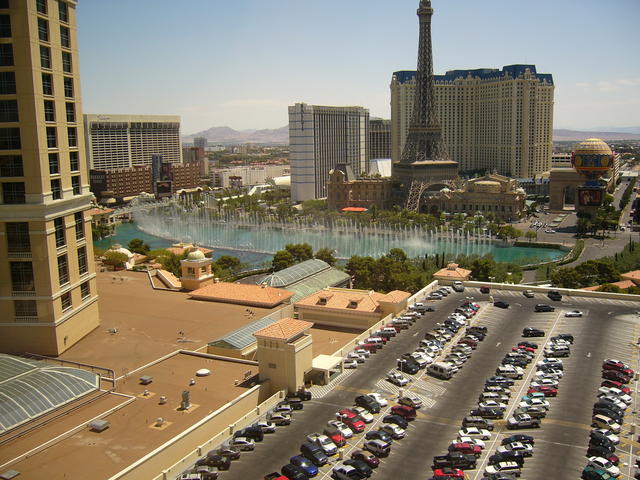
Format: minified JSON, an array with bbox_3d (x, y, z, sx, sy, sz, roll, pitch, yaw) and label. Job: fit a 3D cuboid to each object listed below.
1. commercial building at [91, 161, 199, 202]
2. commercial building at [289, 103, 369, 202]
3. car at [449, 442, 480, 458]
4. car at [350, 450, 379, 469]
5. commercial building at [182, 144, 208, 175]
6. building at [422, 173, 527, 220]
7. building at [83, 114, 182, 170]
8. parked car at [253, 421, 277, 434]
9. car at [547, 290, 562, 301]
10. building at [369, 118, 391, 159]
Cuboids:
[{"bbox_3d":[-168.005,-56.091,634.307,27.000,29.000,130.000,3,10,27],"label":"commercial building"},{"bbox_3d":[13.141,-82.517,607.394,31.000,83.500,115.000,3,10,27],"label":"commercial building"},{"bbox_3d":[20.383,29.548,90.919,4.510,1.680,1.800,0,9,4],"label":"car"},{"bbox_3d":[6.397,30.492,90.350,1.684,1.416,4.306,-8,11,-35],"label":"car"},{"bbox_3d":[-147.624,-88.421,786.409,28.000,45.500,20.000,3,10,27],"label":"commercial building"},{"bbox_3d":[107.954,-32.251,451.537,64.000,30.000,41.000,3,10,27],"label":"building"},{"bbox_3d":[-221.326,-104.445,770.090,22.000,85.000,140.650,5,11,33],"label":"building"},{"bbox_3d":[-8.870,28.853,99.747,4.300,1.430,1.760,0,9,4],"label":"parked car"},{"bbox_3d":[64.626,15.433,177.722,1.938,1.785,4.845,-1,9,-1],"label":"car"},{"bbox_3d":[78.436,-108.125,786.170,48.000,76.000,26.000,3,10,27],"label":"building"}]

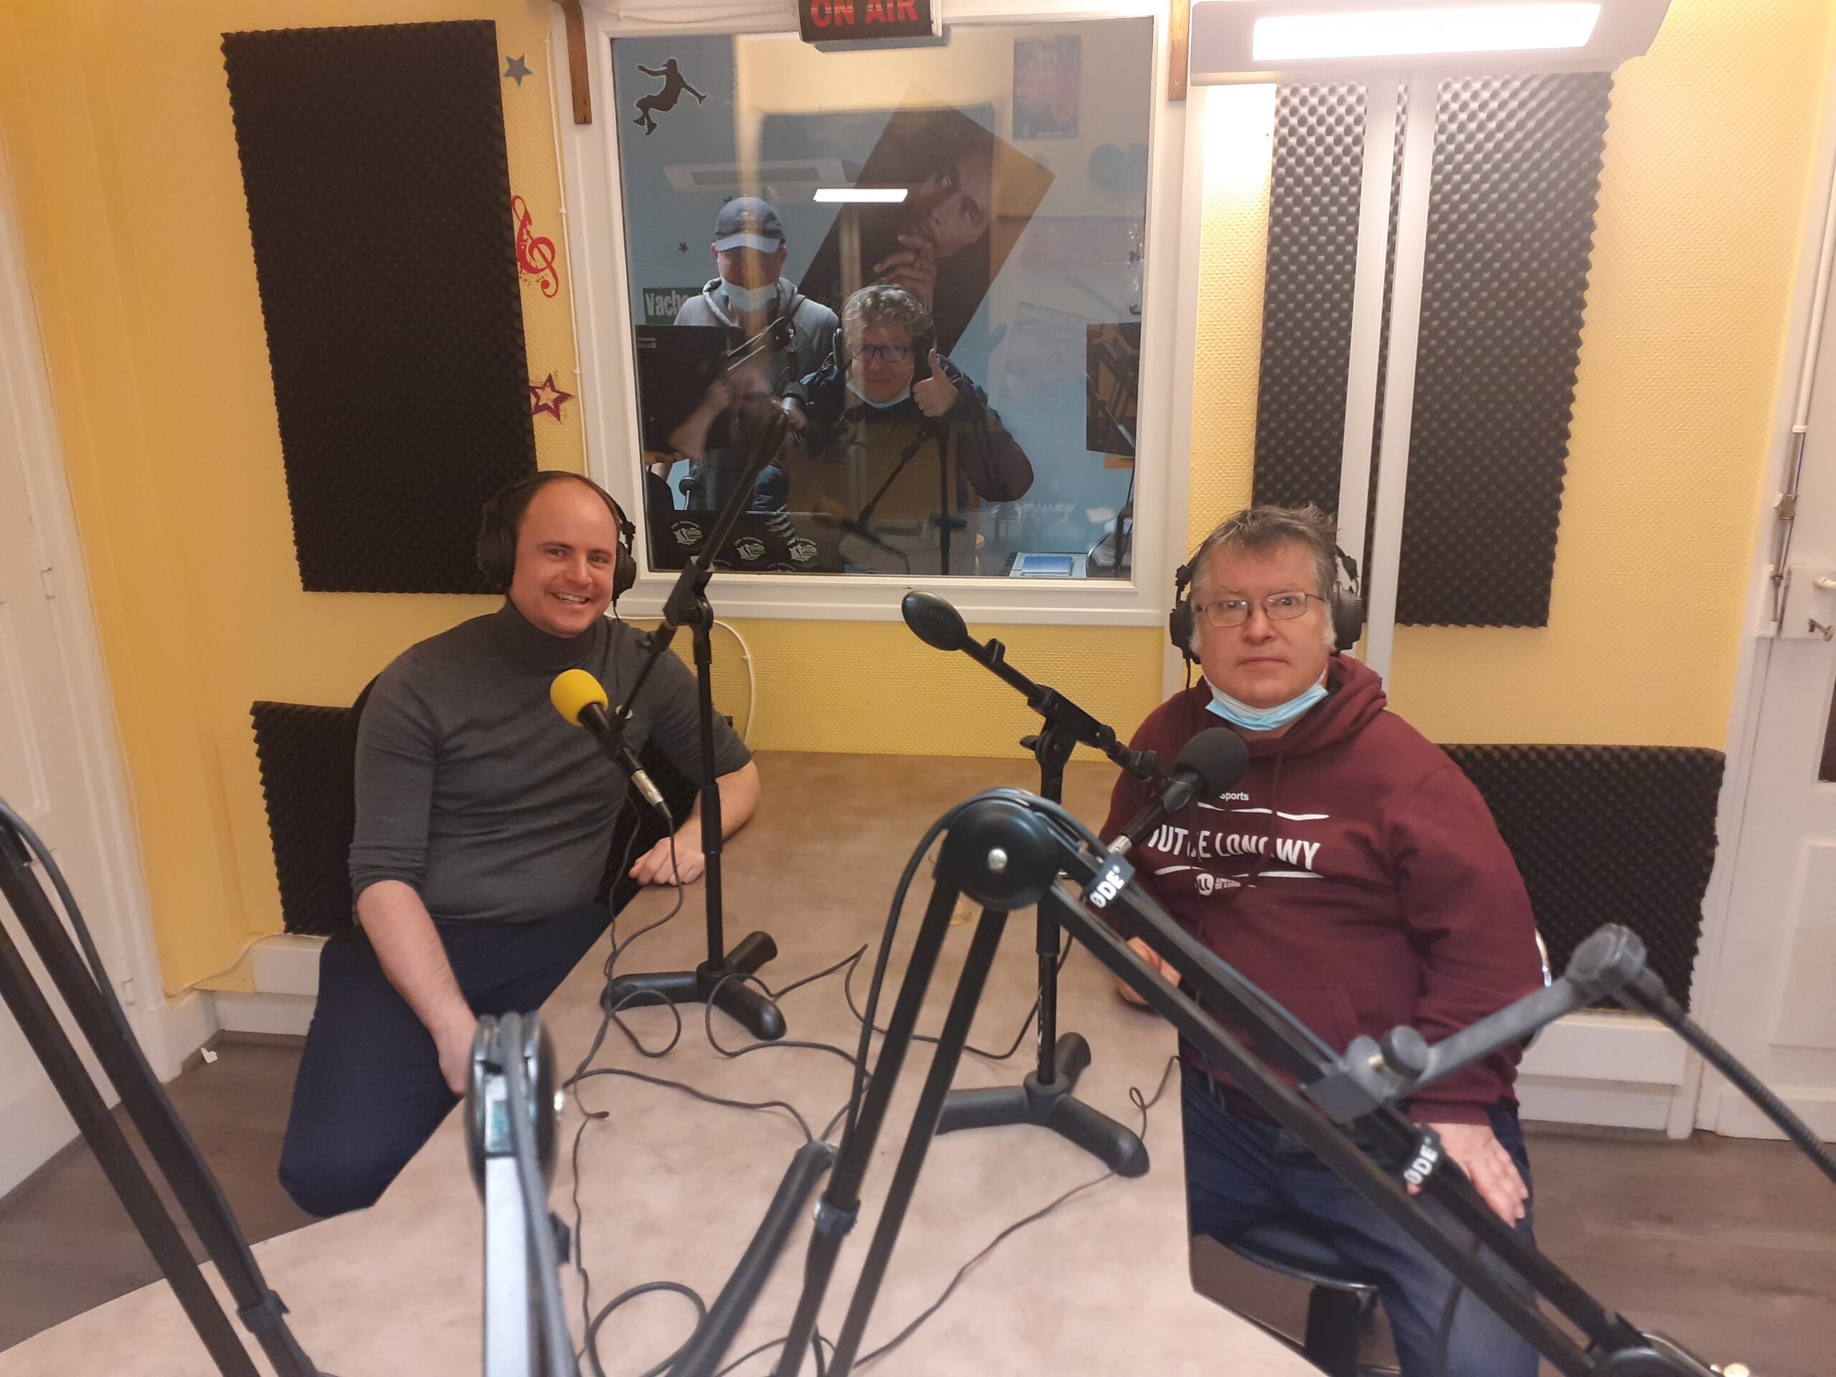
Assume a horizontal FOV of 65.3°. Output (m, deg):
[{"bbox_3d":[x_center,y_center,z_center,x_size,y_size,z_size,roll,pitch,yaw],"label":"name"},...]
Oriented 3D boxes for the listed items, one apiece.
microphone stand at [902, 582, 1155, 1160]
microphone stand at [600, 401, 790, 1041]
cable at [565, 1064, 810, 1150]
[{"bbox_3d":[0.128,0.180,1.456,0.335,0.605,0.260,-9,18,-25],"label":"microphone stand"},{"bbox_3d":[-0.255,0.026,1.719,0.260,0.755,0.530,-12,20,-34],"label":"microphone stand"},{"bbox_3d":[-0.245,0.454,1.586,0.310,0.014,0.070,6,18,21],"label":"cable"}]

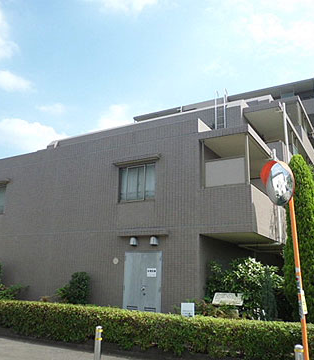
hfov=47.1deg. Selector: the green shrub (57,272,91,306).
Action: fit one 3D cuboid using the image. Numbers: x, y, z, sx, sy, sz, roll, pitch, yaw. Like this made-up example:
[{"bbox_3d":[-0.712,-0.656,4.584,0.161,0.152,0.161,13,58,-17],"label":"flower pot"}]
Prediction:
[{"bbox_3d":[-2.709,3.737,11.511,0.900,1.500,0.750,-7,-17,30],"label":"green shrub"}]

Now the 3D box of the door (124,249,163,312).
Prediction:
[{"bbox_3d":[-0.411,3.090,10.377,1.280,1.957,0.080,-7,-17,30],"label":"door"}]

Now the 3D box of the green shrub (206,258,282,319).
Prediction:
[{"bbox_3d":[2.233,2.938,9.280,1.800,1.795,1.450,-7,-17,30],"label":"green shrub"}]

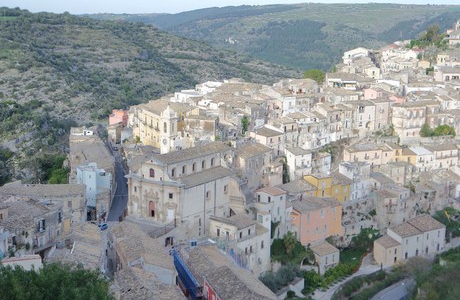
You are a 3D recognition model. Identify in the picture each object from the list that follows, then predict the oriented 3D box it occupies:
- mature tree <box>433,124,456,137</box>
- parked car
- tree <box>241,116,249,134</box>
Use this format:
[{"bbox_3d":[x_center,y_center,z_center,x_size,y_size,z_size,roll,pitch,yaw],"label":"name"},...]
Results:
[{"bbox_3d":[93.200,-8.240,295.000,9.400,6.000,8.000,4,12,17],"label":"mature tree"},{"bbox_3d":[-40.750,24.640,218.000,1.650,1.470,3.800,5,13,24],"label":"parked car"},{"bbox_3d":[6.170,-10.080,282.000,3.400,8.300,3.400,0,11,0],"label":"tree"}]

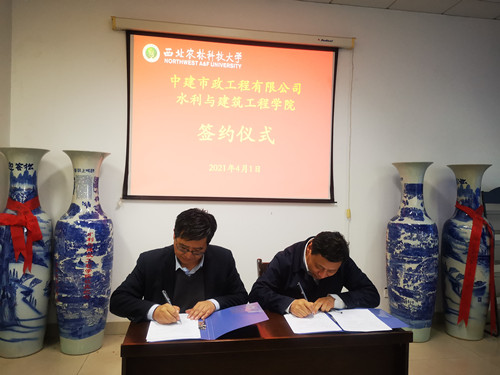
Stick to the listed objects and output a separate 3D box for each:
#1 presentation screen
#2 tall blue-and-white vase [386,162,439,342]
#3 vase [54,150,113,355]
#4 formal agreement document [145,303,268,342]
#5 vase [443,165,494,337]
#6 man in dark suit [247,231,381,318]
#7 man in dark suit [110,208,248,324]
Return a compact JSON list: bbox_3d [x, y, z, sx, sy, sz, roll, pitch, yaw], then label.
[{"bbox_3d":[-0.141,-0.622,3.651,2.020,1.530,0.050,1,0,-9],"label":"presentation screen"},{"bbox_3d":[1.542,0.594,3.678,0.455,1.631,0.455,1,0,-9],"label":"tall blue-and-white vase"},{"bbox_3d":[-1.398,0.518,3.294,0.455,1.636,0.455,1,0,-9],"label":"vase"},{"bbox_3d":[-0.190,0.564,1.696,0.480,0.085,0.310,1,0,-9],"label":"formal agreement document"},{"bbox_3d":[2.096,0.607,3.765,0.455,1.633,0.455,1,0,-9],"label":"vase"},{"bbox_3d":[0.290,0.788,1.998,0.620,1.170,0.750,1,0,-19],"label":"man in dark suit"},{"bbox_3d":[-0.318,0.728,1.888,0.620,1.260,0.720,1,0,-9],"label":"man in dark suit"}]

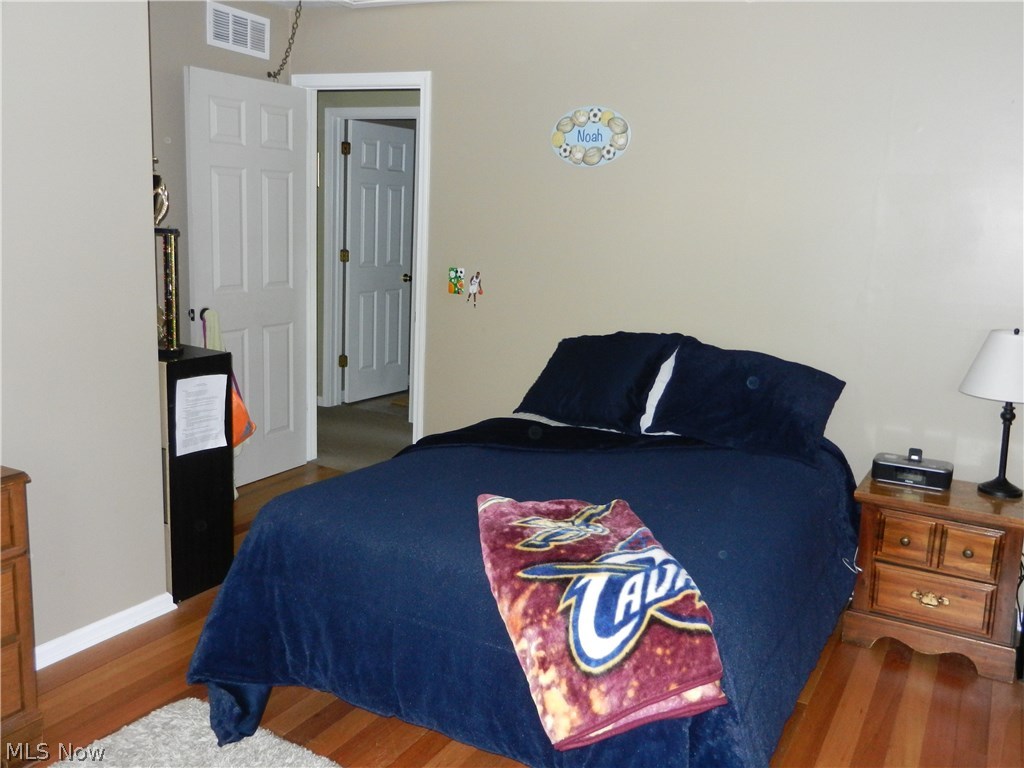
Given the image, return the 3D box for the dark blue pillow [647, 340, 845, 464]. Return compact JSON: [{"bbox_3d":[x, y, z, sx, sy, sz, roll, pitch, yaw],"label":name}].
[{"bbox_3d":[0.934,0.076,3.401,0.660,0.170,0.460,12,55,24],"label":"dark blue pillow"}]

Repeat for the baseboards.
[{"bbox_3d":[-1.344,0.809,2.873,0.018,0.078,0.525,9,13,29],"label":"baseboards"}]

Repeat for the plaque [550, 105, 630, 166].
[{"bbox_3d":[0.358,-1.124,3.902,0.391,0.270,0.013,8,12,26],"label":"plaque"}]

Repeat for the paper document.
[{"bbox_3d":[-1.140,0.116,3.168,0.012,0.275,0.218,9,11,31],"label":"paper document"}]

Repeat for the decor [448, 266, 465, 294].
[{"bbox_3d":[-0.279,-0.519,4.339,0.094,0.132,0.010,8,12,26],"label":"decor"}]

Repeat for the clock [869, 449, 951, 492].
[{"bbox_3d":[1.446,0.302,3.105,0.262,0.120,0.130,7,12,23],"label":"clock"}]

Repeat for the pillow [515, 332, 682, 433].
[{"bbox_3d":[0.369,-0.024,3.672,0.600,0.170,0.460,9,54,31],"label":"pillow"}]

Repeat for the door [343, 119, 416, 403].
[{"bbox_3d":[-0.997,-0.903,6.514,0.040,2.030,0.730,10,13,33],"label":"door"}]

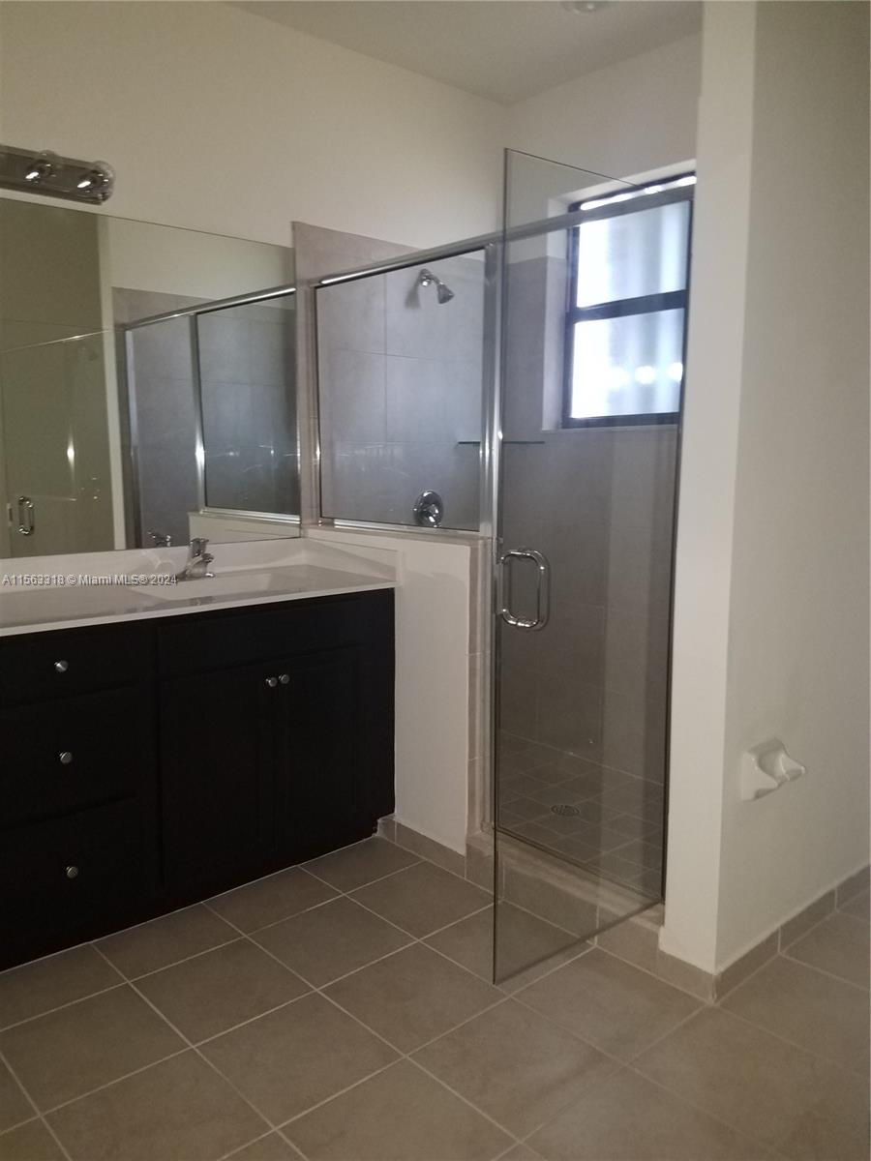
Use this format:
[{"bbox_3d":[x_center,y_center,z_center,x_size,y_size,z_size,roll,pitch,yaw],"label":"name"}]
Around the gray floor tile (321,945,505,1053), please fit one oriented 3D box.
[{"bbox_3d":[-0.053,1.004,2.112,0.331,0.010,0.331,-7,10,-42],"label":"gray floor tile"}]

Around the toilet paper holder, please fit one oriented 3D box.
[{"bbox_3d":[0.799,0.459,2.055,0.160,0.120,0.095,-7,10,-42],"label":"toilet paper holder"}]

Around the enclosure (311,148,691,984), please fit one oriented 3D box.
[{"bbox_3d":[-0.124,-0.098,2.487,0.608,1.787,1.526,-7,10,-42],"label":"enclosure"}]

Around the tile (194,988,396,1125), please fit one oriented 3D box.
[{"bbox_3d":[-0.295,1.027,1.889,0.331,0.010,0.331,-7,10,-42],"label":"tile"}]

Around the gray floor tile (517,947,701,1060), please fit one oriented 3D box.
[{"bbox_3d":[0.416,1.006,2.085,0.331,0.010,0.331,-7,10,-42],"label":"gray floor tile"}]

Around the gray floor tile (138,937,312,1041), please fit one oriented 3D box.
[{"bbox_3d":[-0.521,0.997,2.139,0.331,0.010,0.331,-7,10,-42],"label":"gray floor tile"}]

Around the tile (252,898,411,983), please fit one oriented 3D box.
[{"bbox_3d":[-0.279,0.973,2.361,0.331,0.010,0.331,-7,10,-42],"label":"tile"}]

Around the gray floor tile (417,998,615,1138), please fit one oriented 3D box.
[{"bbox_3d":[0.172,1.032,1.862,0.331,0.010,0.331,-7,10,-42],"label":"gray floor tile"}]

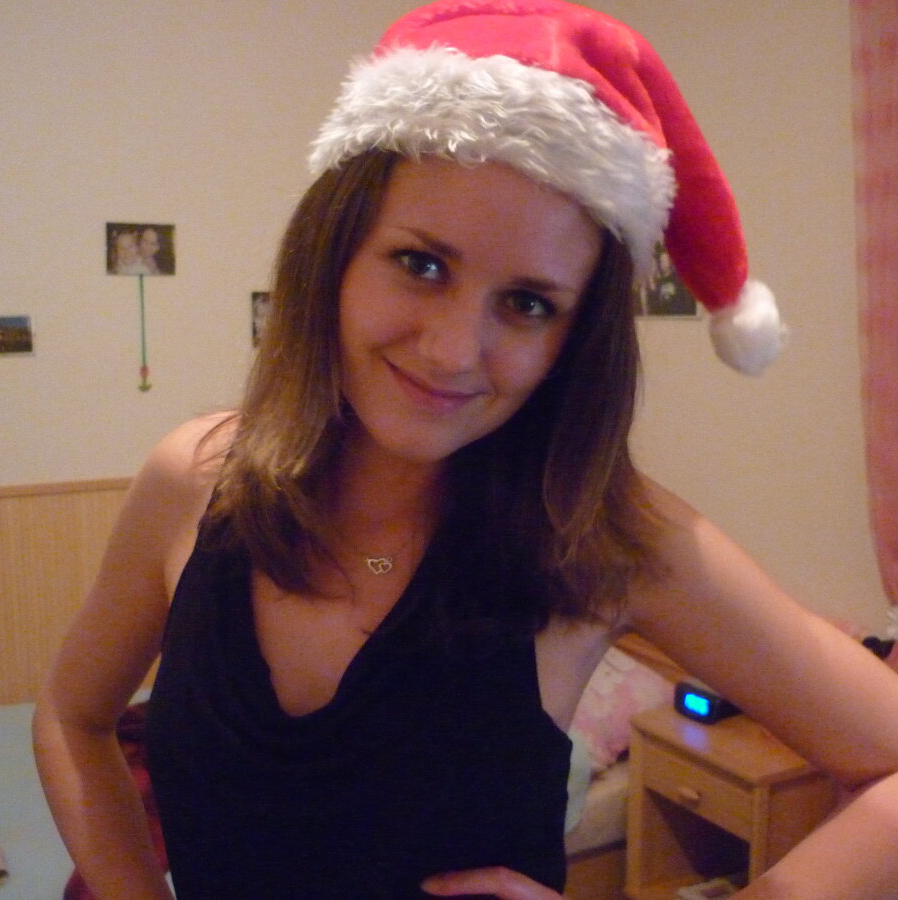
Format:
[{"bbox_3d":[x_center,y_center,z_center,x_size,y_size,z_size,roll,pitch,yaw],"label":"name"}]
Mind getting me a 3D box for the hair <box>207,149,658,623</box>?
[{"bbox_3d":[0.014,-0.060,0.755,0.285,0.335,0.250,14,9,1],"label":"hair"}]

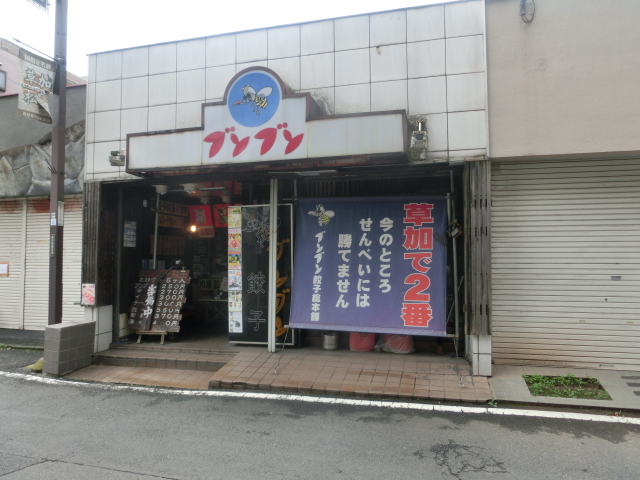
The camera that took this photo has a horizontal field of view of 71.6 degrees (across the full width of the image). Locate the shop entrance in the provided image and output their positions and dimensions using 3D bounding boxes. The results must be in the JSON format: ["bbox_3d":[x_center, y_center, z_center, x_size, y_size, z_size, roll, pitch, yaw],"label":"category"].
[{"bbox_3d":[-0.666,0.346,6.018,5.013,2.380,0.585,-1,-3,15],"label":"shop entrance"}]

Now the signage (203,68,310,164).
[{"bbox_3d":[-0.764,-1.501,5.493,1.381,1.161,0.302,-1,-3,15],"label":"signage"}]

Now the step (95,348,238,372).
[{"bbox_3d":[-2.152,1.648,6.076,2.034,0.123,0.436,-1,-3,15],"label":"step"}]

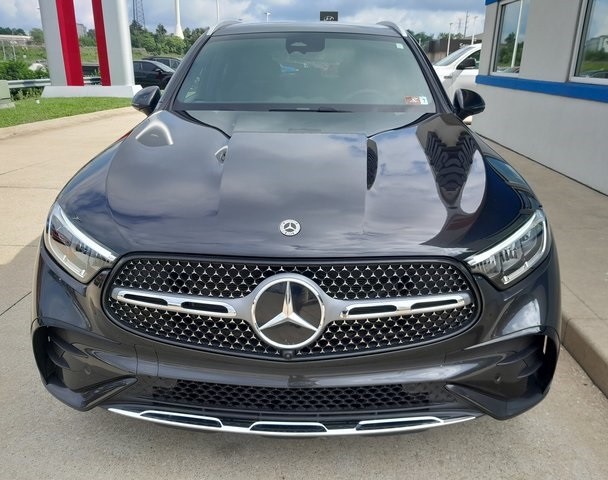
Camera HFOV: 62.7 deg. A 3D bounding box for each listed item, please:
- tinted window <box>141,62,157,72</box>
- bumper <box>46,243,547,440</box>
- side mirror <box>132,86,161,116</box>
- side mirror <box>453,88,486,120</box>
[{"bbox_3d":[-7.266,-8.095,23.400,0.800,0.430,0.100,3,10,6],"label":"tinted window"},{"bbox_3d":[-0.040,0.284,1.616,1.820,0.560,0.420,1,20,2],"label":"bumper"},{"bbox_3d":[-0.922,-0.807,2.946,0.200,0.180,0.150,1,20,2],"label":"side mirror"},{"bbox_3d":[0.947,-0.782,2.892,0.200,0.180,0.150,1,20,2],"label":"side mirror"}]

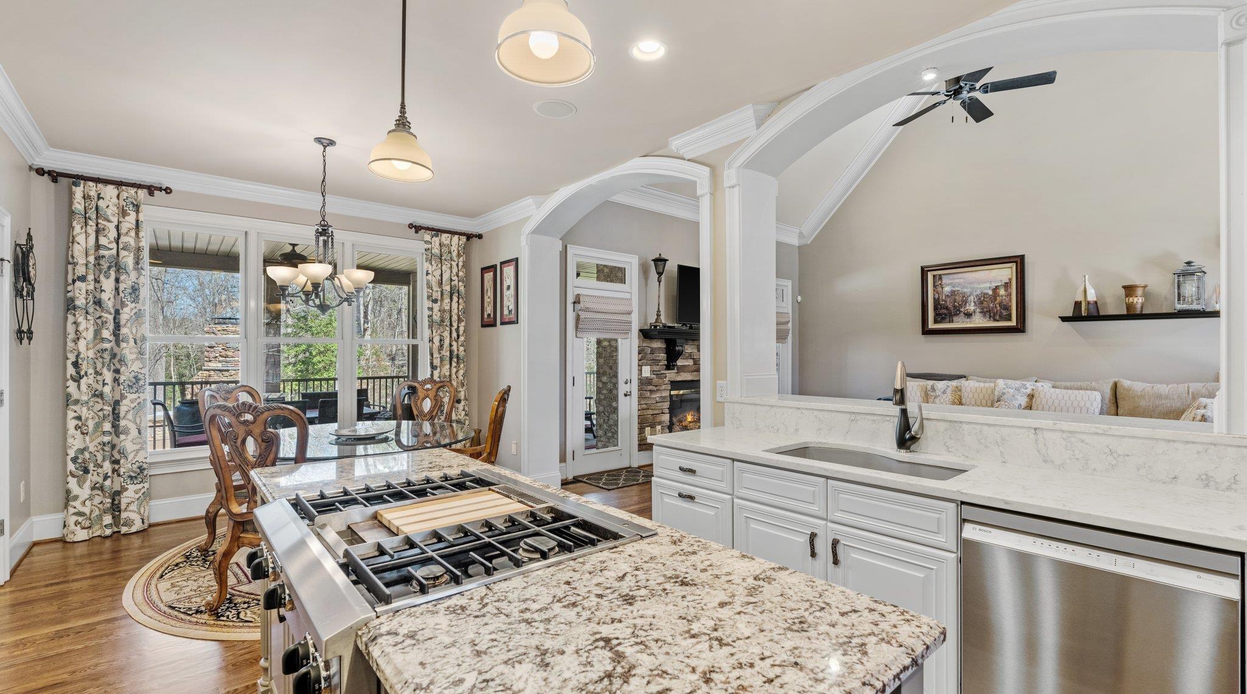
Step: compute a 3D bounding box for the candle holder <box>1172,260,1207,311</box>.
[{"bbox_3d":[5.442,-0.589,5.329,0.210,0.490,0.210,1,-1,-40],"label":"candle holder"}]

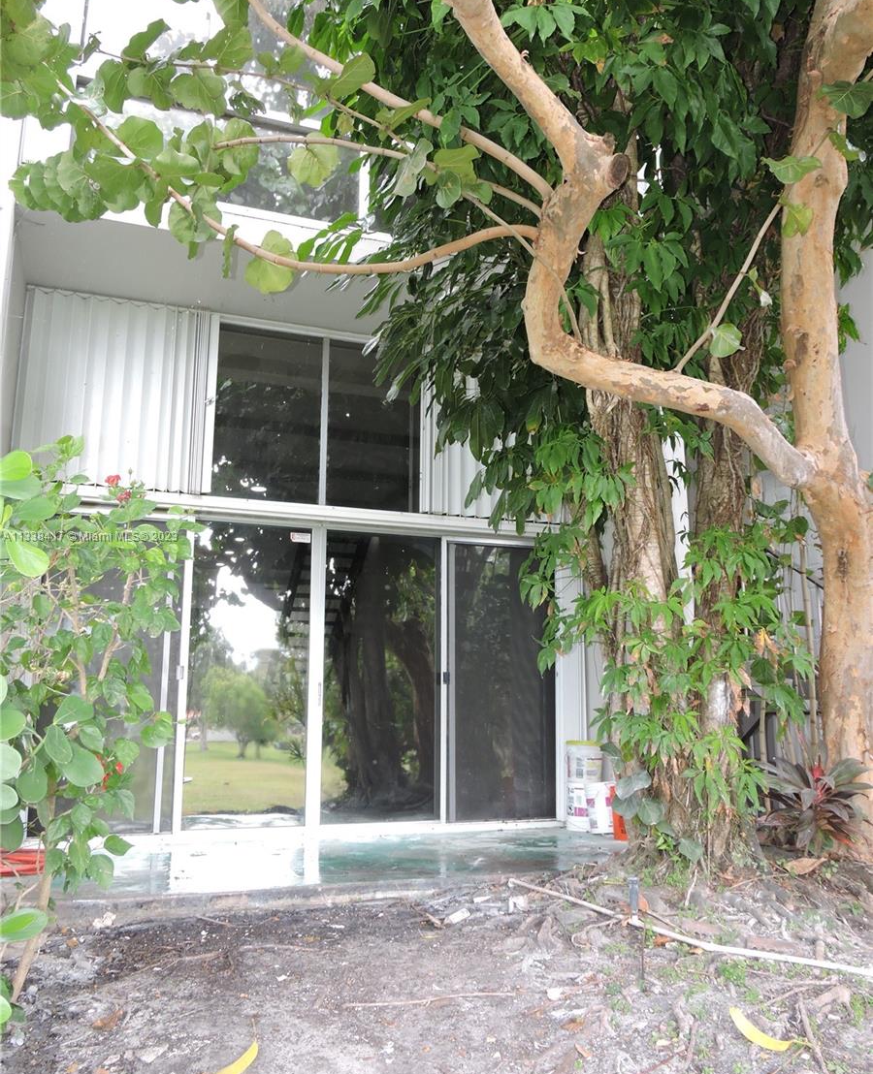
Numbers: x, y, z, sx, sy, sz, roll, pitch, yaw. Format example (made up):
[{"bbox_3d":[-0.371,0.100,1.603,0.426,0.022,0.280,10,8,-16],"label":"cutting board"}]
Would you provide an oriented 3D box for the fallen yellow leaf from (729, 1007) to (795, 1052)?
[{"bbox_3d":[1.080,1.644,3.148,0.090,0.050,0.241,9,-14,-39],"label":"fallen yellow leaf"}]

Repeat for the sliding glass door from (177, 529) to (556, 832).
[{"bbox_3d":[-0.426,1.081,7.249,2.954,2.284,0.110,4,-11,-18],"label":"sliding glass door"}]

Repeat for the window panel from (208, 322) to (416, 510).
[{"bbox_3d":[-0.910,-0.941,7.470,1.674,1.431,0.090,4,-11,-18],"label":"window panel"}]

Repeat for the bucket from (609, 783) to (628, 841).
[{"bbox_3d":[1.427,2.017,6.901,0.290,0.370,0.290,4,-11,-18],"label":"bucket"}]

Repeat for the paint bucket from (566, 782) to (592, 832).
[{"bbox_3d":[1.165,2.108,7.394,0.285,0.365,0.285,0,-11,0],"label":"paint bucket"}]

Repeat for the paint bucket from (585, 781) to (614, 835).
[{"bbox_3d":[1.289,2.071,7.199,0.290,0.370,0.290,0,-11,0],"label":"paint bucket"}]

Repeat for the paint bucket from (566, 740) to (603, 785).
[{"bbox_3d":[1.168,1.774,7.458,0.290,0.325,0.290,0,-11,0],"label":"paint bucket"}]

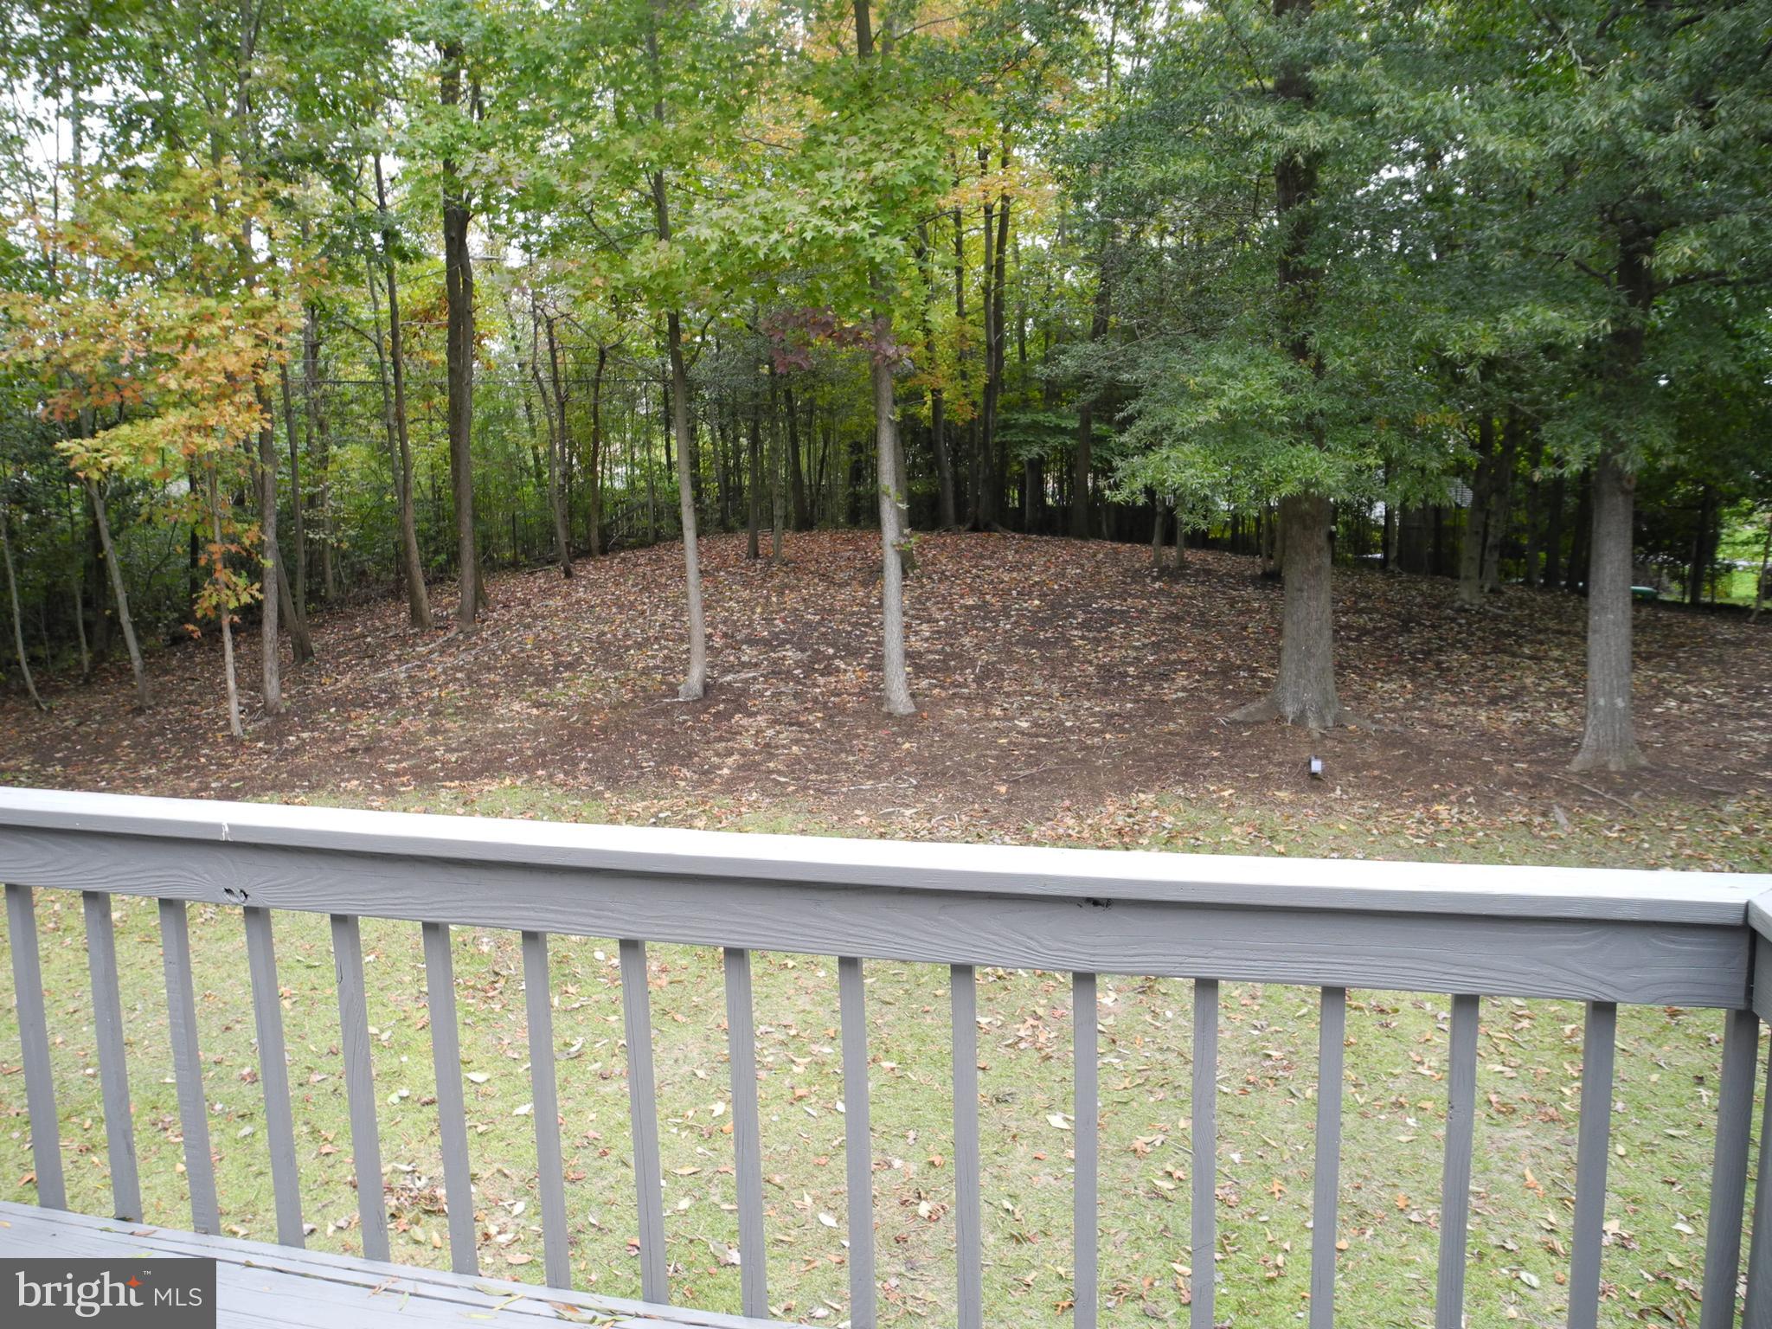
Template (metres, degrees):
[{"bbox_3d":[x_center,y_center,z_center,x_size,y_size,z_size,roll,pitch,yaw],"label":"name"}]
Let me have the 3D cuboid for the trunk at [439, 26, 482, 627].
[{"bbox_3d":[-5.469,-4.179,18.484,0.420,7.390,0.380,1,8,0],"label":"trunk"}]

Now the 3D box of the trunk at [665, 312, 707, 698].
[{"bbox_3d":[-2.207,-1.714,15.777,0.232,4.218,0.193,-3,9,-8],"label":"trunk"}]

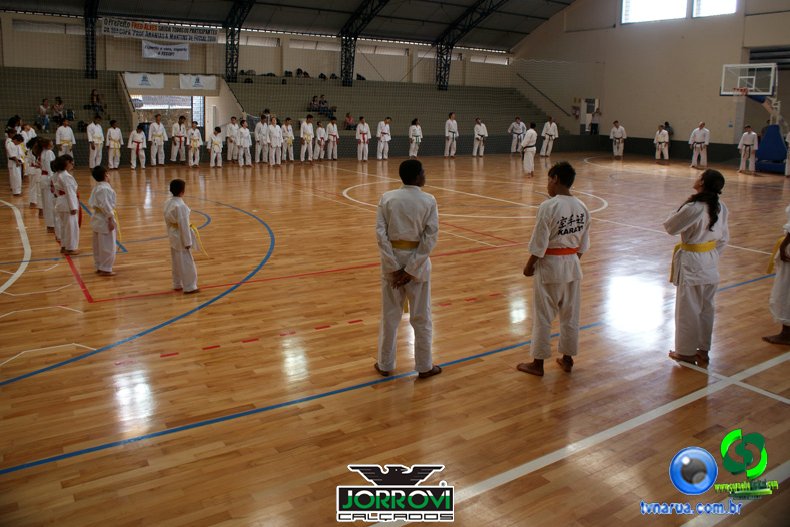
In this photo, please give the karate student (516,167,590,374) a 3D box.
[{"bbox_3d":[1.183,0.037,4.425,0.470,1.580,0.360,-5,16,-24],"label":"karate student"}]

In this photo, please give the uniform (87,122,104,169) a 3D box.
[{"bbox_3d":[-9.461,-3.728,18.721,0.540,1.390,0.340,-12,19,-41],"label":"uniform"}]

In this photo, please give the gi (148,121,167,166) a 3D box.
[{"bbox_3d":[-7.773,-3.913,19.476,0.600,1.436,0.300,-7,16,-28],"label":"gi"}]

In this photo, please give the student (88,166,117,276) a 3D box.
[{"bbox_3d":[-3.467,-0.504,6.983,0.280,1.277,0.370,-12,20,-42],"label":"student"}]

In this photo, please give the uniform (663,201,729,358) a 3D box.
[{"bbox_3d":[2.516,0.142,4.945,0.480,1.342,0.340,-4,15,-21],"label":"uniform"}]

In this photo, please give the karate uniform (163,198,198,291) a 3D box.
[{"bbox_3d":[-2.303,-0.214,6.395,0.370,1.023,0.280,15,20,41],"label":"karate uniform"}]

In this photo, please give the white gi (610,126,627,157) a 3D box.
[{"bbox_3d":[10.475,-5.718,27.742,0.700,1.492,0.360,8,16,24],"label":"white gi"}]

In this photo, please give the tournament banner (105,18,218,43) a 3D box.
[{"bbox_3d":[-9.654,-9.668,24.698,4.576,0.590,0.050,-8,17,-33],"label":"tournament banner"}]

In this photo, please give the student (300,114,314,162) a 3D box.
[{"bbox_3d":[-3.171,-4.424,21.475,0.500,1.440,0.320,-7,17,-29],"label":"student"}]

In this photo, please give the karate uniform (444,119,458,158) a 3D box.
[{"bbox_3d":[2.418,-5.345,25.349,0.560,1.541,0.330,-7,17,-29],"label":"karate uniform"}]

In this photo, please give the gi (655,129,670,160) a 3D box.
[{"bbox_3d":[11.846,-5.208,26.291,0.560,1.438,0.310,13,19,39],"label":"gi"}]

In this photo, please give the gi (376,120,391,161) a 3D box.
[{"bbox_3d":[-0.440,-4.810,23.203,0.520,1.497,0.320,-4,15,-19],"label":"gi"}]

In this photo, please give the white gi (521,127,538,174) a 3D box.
[{"bbox_3d":[4.274,-3.541,18.798,0.520,1.427,0.340,-7,16,-29],"label":"white gi"}]

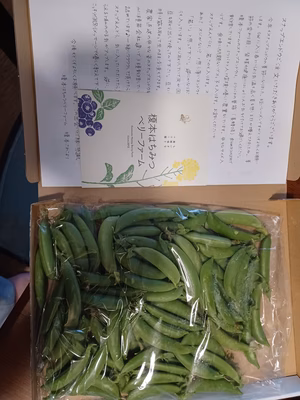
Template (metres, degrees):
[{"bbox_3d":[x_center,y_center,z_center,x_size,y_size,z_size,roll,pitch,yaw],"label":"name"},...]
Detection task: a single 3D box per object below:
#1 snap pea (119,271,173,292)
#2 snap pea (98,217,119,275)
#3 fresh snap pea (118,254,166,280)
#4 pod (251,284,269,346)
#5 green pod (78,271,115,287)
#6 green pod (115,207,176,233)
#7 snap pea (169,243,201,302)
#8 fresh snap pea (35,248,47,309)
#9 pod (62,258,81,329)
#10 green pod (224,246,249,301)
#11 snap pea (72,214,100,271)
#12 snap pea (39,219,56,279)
[{"bbox_3d":[-0.002,0.093,0.316,0.062,0.013,0.016,14,84,-9],"label":"snap pea"},{"bbox_3d":[-0.051,0.055,0.355,0.024,0.014,0.069,1,85,0],"label":"snap pea"},{"bbox_3d":[-0.007,0.083,0.356,0.062,0.013,0.021,15,86,1],"label":"fresh snap pea"},{"bbox_3d":[0.127,0.133,0.335,0.015,0.013,0.073,-7,86,0],"label":"pod"},{"bbox_3d":[-0.057,0.088,0.321,0.049,0.013,0.014,14,84,-7],"label":"green pod"},{"bbox_3d":[-0.007,0.020,0.358,0.080,0.013,0.022,-13,86,-1],"label":"green pod"},{"bbox_3d":[0.040,0.082,0.326,0.020,0.014,0.072,-22,87,-1],"label":"snap pea"},{"bbox_3d":[-0.115,0.082,0.302,0.013,0.014,0.061,-3,86,-10],"label":"fresh snap pea"},{"bbox_3d":[-0.095,0.114,0.351,0.022,0.014,0.080,-4,85,0],"label":"pod"},{"bbox_3d":[0.101,0.084,0.342,0.021,0.014,0.062,22,83,-6],"label":"green pod"},{"bbox_3d":[-0.068,0.046,0.319,0.017,0.014,0.069,-18,89,-9],"label":"snap pea"},{"bbox_3d":[-0.111,0.054,0.311,0.013,0.016,0.066,-9,87,-9],"label":"snap pea"}]

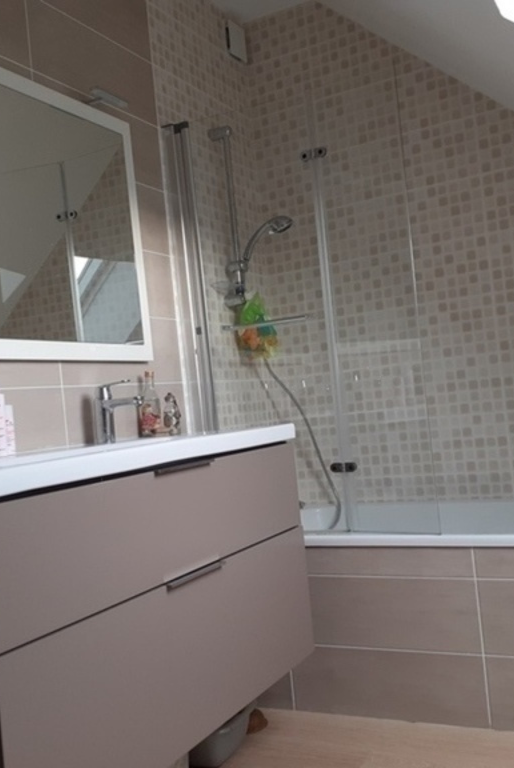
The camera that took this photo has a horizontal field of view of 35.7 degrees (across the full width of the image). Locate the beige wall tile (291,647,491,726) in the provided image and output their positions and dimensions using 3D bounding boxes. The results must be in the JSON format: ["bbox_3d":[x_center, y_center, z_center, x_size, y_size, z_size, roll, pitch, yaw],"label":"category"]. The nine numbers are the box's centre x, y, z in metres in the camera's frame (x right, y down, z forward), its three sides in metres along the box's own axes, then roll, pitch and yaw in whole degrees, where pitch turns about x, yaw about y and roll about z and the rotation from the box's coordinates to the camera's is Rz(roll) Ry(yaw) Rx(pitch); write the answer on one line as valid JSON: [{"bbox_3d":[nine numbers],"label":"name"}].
[{"bbox_3d":[0.374,0.876,2.340,0.592,0.199,0.013,-6,-2,27],"label":"beige wall tile"}]

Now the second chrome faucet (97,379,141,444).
[{"bbox_3d":[-0.370,0.073,2.119,0.128,0.163,0.048,-6,-2,27],"label":"second chrome faucet"}]

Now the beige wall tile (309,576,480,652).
[{"bbox_3d":[0.354,0.672,2.344,0.592,0.206,0.013,-6,-2,27],"label":"beige wall tile"}]

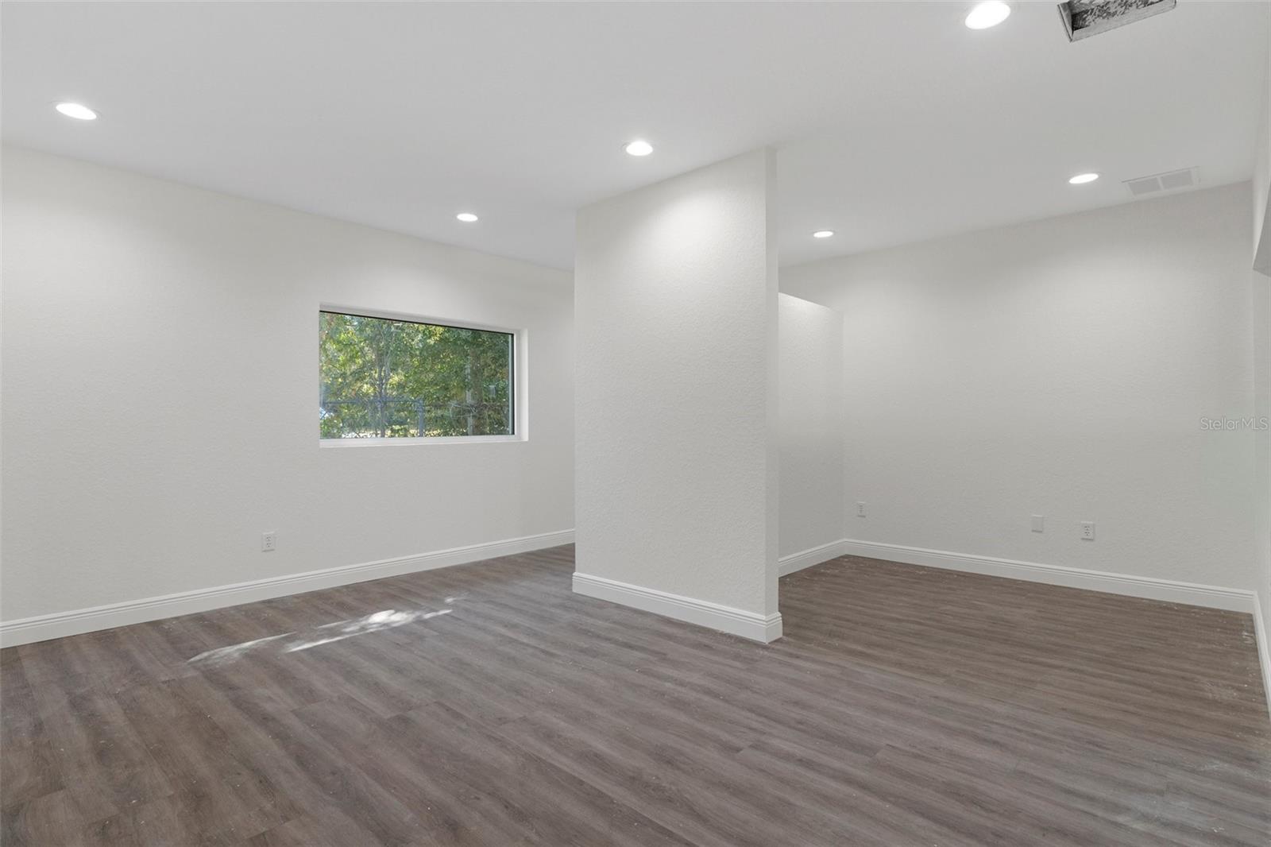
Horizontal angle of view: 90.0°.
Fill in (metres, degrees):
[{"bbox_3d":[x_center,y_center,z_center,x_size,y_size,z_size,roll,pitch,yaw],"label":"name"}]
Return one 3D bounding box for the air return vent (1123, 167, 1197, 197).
[{"bbox_3d":[2.992,-1.354,3.604,0.310,0.025,0.340,0,0,43],"label":"air return vent"}]

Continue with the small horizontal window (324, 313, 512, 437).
[{"bbox_3d":[-1.551,-0.321,4.809,0.100,0.900,1.640,0,0,43],"label":"small horizontal window"}]

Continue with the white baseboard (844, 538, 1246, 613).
[{"bbox_3d":[2.582,1.002,4.357,2.390,0.127,0.020,0,0,43],"label":"white baseboard"}]

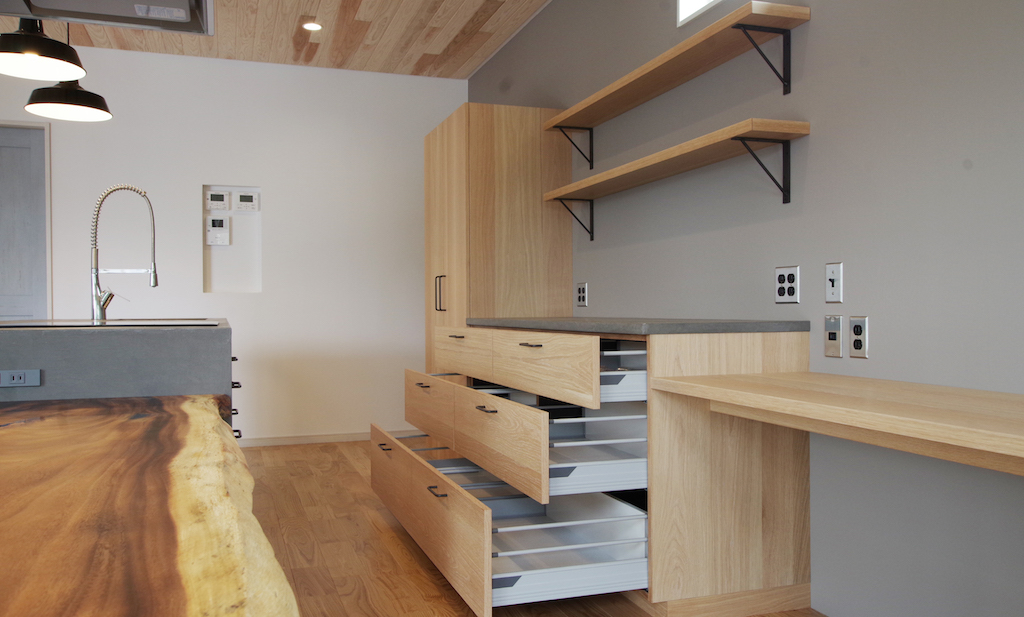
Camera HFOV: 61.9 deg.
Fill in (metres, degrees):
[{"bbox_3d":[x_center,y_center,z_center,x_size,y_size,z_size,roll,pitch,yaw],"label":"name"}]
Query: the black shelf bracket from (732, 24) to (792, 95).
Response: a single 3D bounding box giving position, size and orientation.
[{"bbox_3d":[0.750,-0.746,2.563,0.185,0.190,0.037,0,0,-18],"label":"black shelf bracket"}]

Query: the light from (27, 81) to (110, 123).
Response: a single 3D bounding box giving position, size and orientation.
[{"bbox_3d":[-1.861,-0.904,3.583,0.330,0.165,0.330,0,0,-19],"label":"light"}]

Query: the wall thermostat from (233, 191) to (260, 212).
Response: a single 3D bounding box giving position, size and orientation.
[{"bbox_3d":[-1.743,-0.699,5.610,0.147,0.117,0.024,0,0,-19],"label":"wall thermostat"}]

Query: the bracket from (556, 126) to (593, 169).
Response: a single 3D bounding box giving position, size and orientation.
[{"bbox_3d":[0.286,-0.740,3.950,0.185,0.189,0.036,0,0,-18],"label":"bracket"}]

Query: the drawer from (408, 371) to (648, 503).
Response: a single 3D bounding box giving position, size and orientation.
[{"bbox_3d":[0.007,0.401,3.197,0.479,0.242,1.821,0,0,-19],"label":"drawer"}]

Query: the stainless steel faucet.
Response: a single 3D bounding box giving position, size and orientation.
[{"bbox_3d":[-1.829,-0.261,4.029,0.275,0.635,0.065,0,0,-18],"label":"stainless steel faucet"}]

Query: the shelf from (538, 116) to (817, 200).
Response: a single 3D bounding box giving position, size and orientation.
[{"bbox_3d":[0.519,-0.527,3.285,0.199,0.035,1.685,0,0,-19],"label":"shelf"}]

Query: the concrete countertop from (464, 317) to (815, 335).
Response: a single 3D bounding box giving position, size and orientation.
[{"bbox_3d":[0.331,0.058,3.265,0.542,0.033,1.803,0,0,-18],"label":"concrete countertop"}]

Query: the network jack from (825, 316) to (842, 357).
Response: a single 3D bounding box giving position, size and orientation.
[{"bbox_3d":[0.902,0.079,2.398,0.010,0.116,0.071,0,0,-18],"label":"network jack"}]

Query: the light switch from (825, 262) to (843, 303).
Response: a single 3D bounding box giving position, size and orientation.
[{"bbox_3d":[0.899,-0.070,2.394,0.016,0.115,0.070,0,0,-18],"label":"light switch"}]

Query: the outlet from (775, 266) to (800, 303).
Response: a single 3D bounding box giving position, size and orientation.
[{"bbox_3d":[0.843,-0.071,2.620,0.009,0.114,0.115,0,0,-19],"label":"outlet"}]

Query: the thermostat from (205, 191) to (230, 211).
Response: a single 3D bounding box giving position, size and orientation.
[{"bbox_3d":[-1.914,-0.699,5.552,0.144,0.115,0.024,0,0,-19],"label":"thermostat"}]

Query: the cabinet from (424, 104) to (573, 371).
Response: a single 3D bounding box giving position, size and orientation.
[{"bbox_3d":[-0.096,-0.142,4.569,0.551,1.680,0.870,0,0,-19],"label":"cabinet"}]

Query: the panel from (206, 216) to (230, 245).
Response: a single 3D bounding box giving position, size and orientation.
[{"bbox_3d":[-1.904,-0.503,5.529,0.145,0.187,0.027,0,0,-18],"label":"panel"}]

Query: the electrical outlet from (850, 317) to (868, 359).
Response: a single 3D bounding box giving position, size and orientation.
[{"bbox_3d":[0.933,0.079,2.303,0.010,0.114,0.070,0,0,-18],"label":"electrical outlet"}]

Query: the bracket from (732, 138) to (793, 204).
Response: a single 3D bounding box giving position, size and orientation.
[{"bbox_3d":[0.754,-0.418,2.593,0.194,0.189,0.032,0,0,-19],"label":"bracket"}]

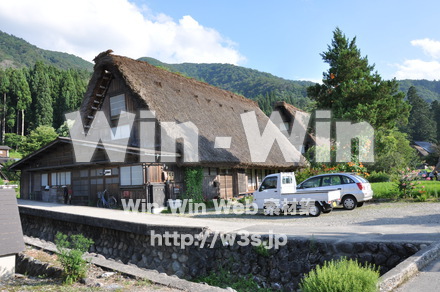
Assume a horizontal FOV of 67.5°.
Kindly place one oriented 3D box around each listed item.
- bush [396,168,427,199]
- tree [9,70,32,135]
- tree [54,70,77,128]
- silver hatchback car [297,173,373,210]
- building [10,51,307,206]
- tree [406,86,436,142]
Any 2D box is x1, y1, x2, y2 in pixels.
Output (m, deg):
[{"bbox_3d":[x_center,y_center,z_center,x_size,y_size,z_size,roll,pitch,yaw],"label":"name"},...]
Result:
[{"bbox_3d":[11.042,2.180,19.000,1.600,1.650,1.450,-2,-6,0],"label":"bush"},{"bbox_3d":[-42.595,-8.498,70.000,4.600,16.500,4.600,-2,-6,0],"label":"tree"},{"bbox_3d":[-32.621,-7.553,69.153,4.800,17.060,4.800,-1,-6,0],"label":"tree"},{"bbox_3d":[5.007,2.198,16.124,4.400,1.630,1.700,-5,-7,34],"label":"silver hatchback car"},{"bbox_3d":[-4.395,-0.146,27.501,18.800,9.100,17.400,-6,-7,39],"label":"building"},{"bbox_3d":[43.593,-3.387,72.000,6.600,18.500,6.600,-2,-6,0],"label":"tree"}]

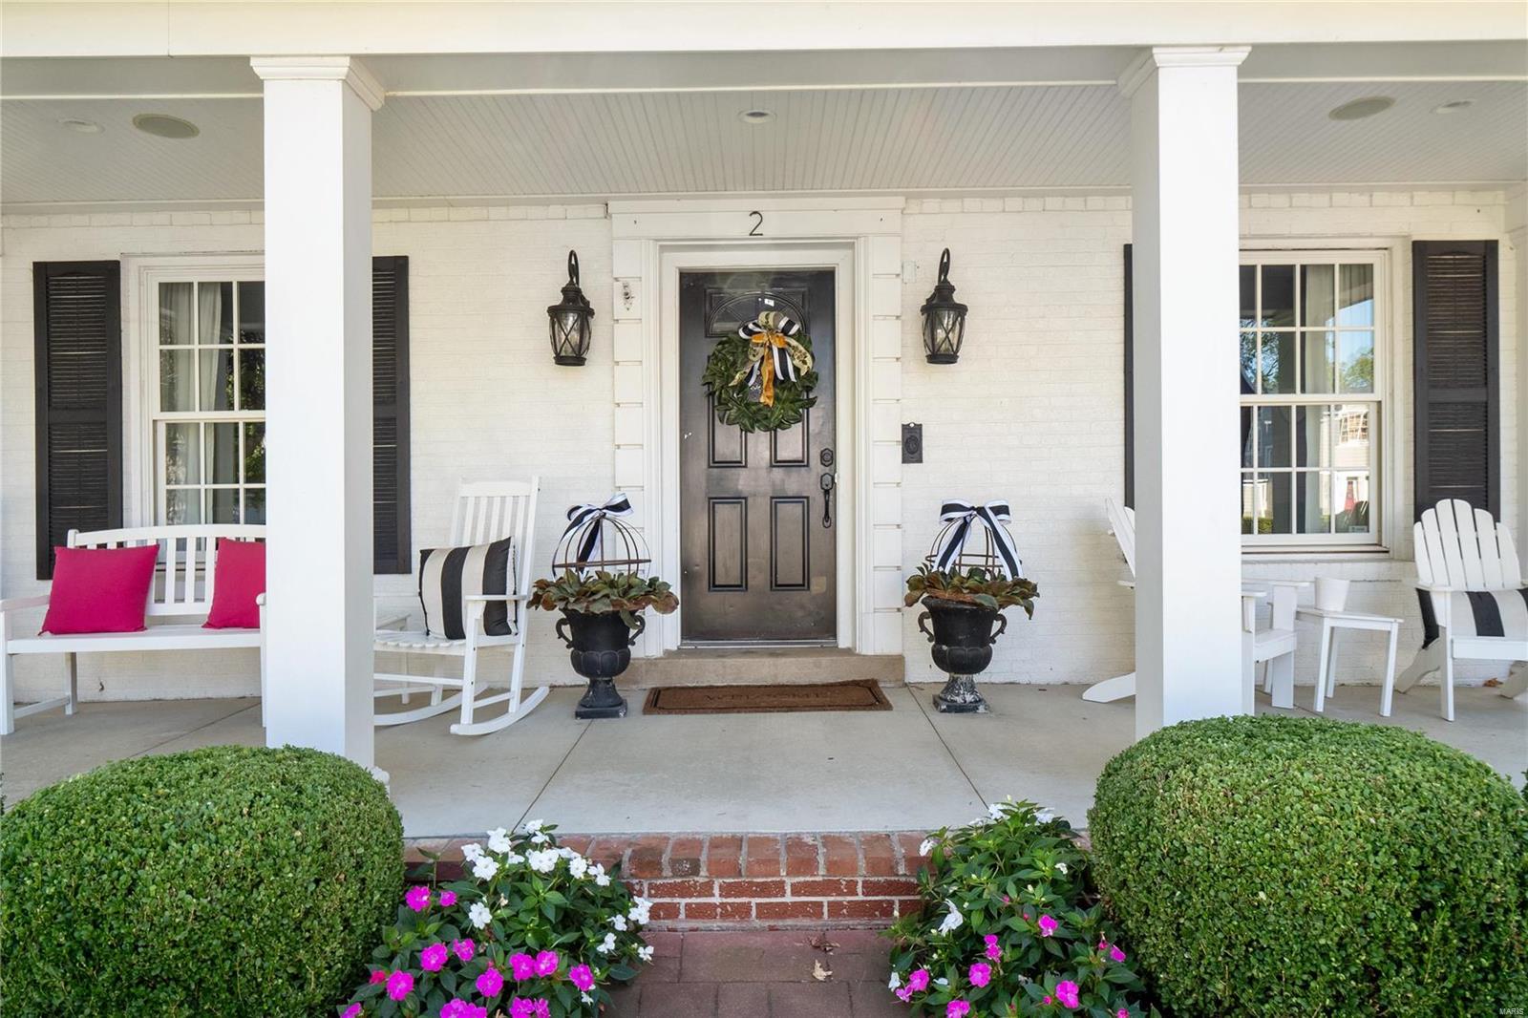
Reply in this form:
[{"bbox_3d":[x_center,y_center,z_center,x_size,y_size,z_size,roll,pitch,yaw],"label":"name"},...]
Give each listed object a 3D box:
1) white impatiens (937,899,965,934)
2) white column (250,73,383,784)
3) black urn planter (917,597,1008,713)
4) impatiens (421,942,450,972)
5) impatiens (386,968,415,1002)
[{"bbox_3d":[0.444,0.970,2.420,0.067,0.082,0.050,0,-10,22],"label":"white impatiens"},{"bbox_3d":[-1.452,-0.190,3.345,0.310,2.450,0.310,0,0,0],"label":"white column"},{"bbox_3d":[0.978,0.715,5.010,0.440,0.515,0.370,0,0,0],"label":"black urn planter"},{"bbox_3d":[-0.759,1.030,2.350,0.066,0.068,0.035,0,0,-6],"label":"impatiens"},{"bbox_3d":[-0.760,0.997,2.130,0.059,0.066,0.035,0,-18,-9],"label":"impatiens"}]

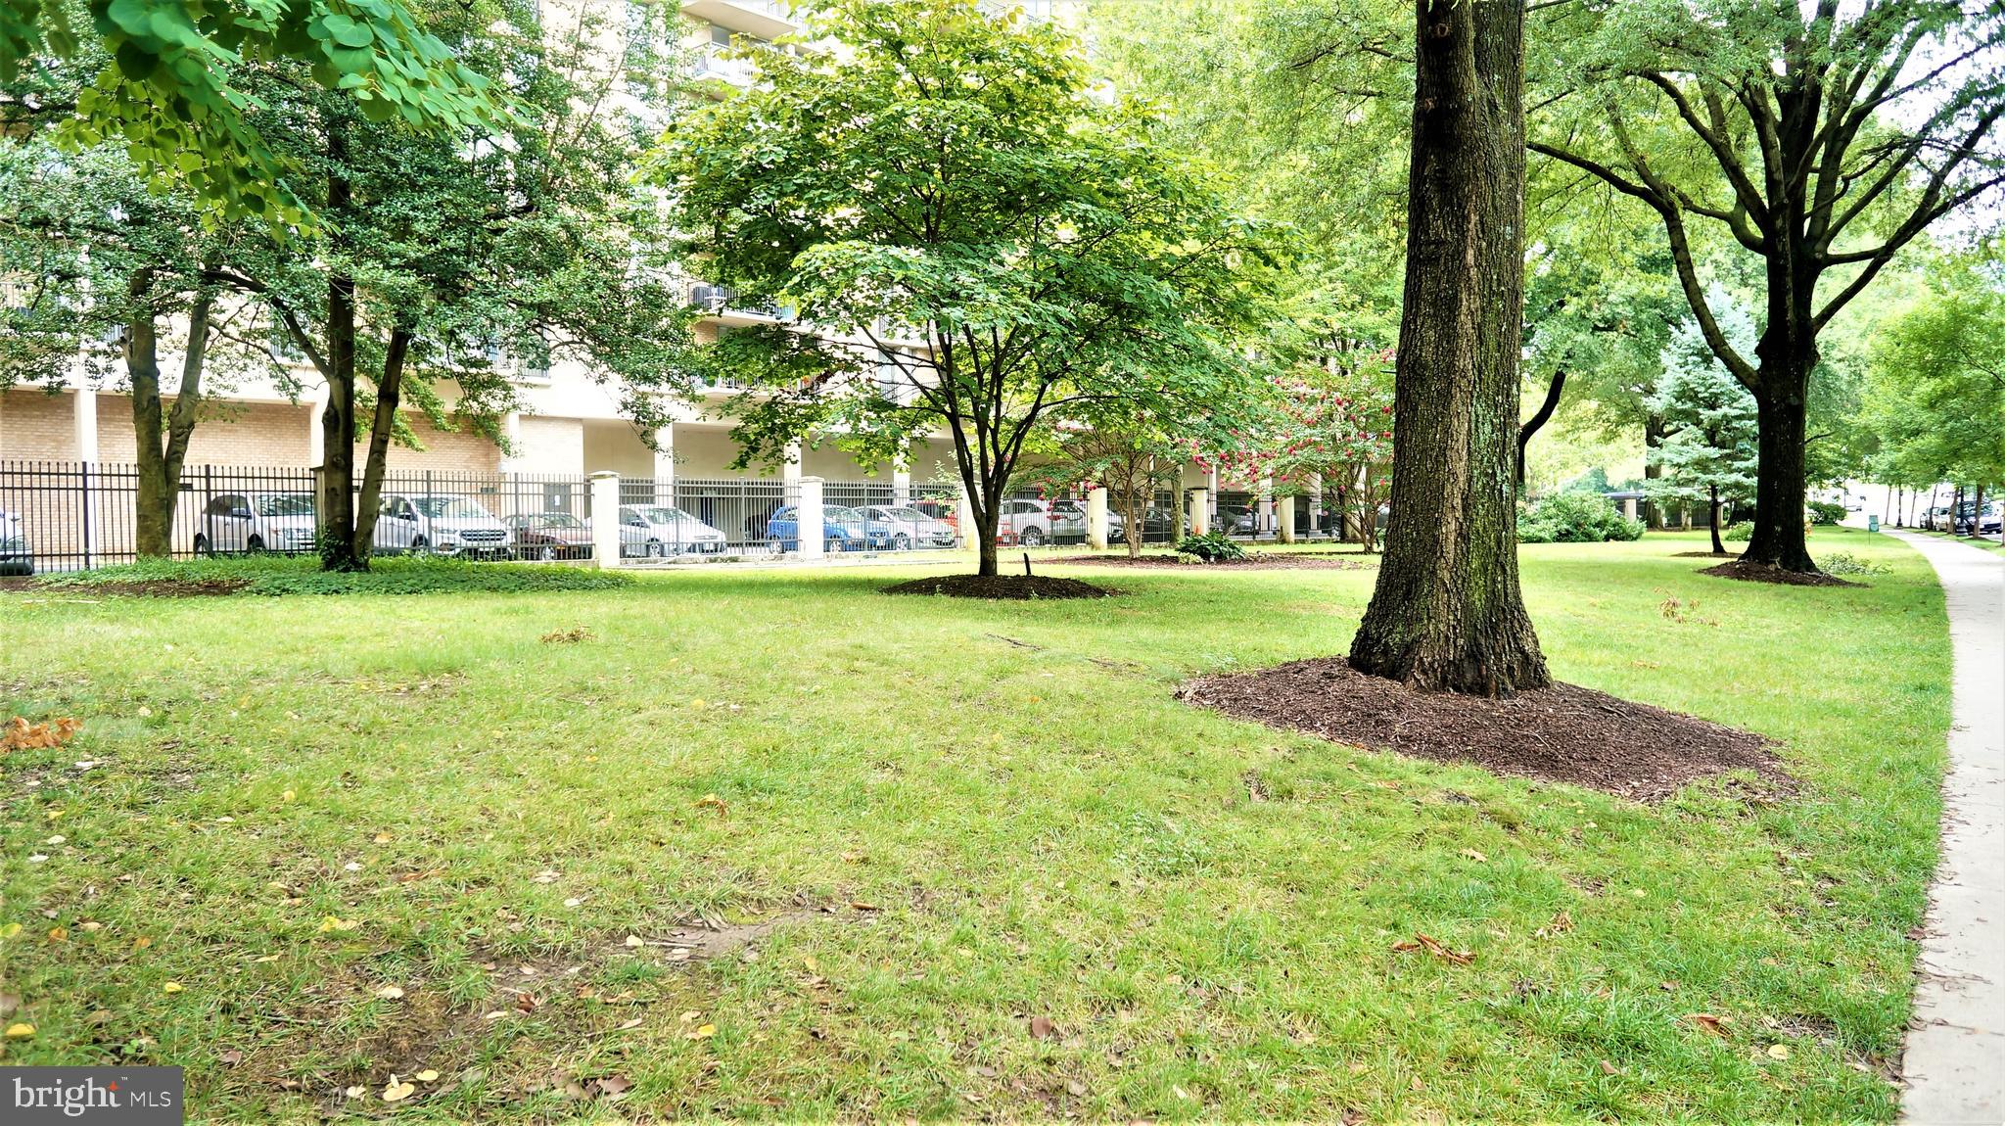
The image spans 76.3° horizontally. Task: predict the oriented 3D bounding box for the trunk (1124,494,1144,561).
[{"bbox_3d":[3.591,-1.025,34.800,0.500,1.800,0.450,0,2,0],"label":"trunk"}]

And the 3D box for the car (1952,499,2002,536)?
[{"bbox_3d":[48.555,-2.283,63.500,1.820,1.700,4.600,1,3,33],"label":"car"}]

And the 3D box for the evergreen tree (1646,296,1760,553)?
[{"bbox_3d":[22.052,-4.266,39.500,4.100,7.900,4.100,1,3,29],"label":"evergreen tree"}]

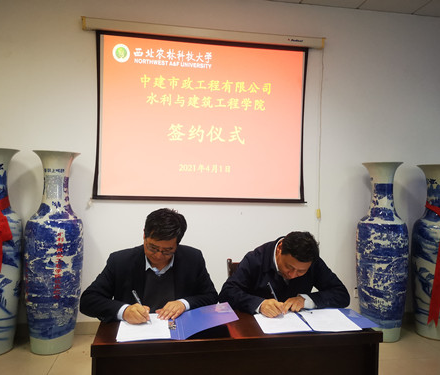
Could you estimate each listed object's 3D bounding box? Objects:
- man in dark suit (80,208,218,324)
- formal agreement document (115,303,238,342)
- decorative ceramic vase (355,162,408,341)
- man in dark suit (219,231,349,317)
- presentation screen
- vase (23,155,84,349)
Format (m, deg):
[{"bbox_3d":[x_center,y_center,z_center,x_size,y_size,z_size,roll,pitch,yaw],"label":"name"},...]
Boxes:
[{"bbox_3d":[-0.318,0.728,1.888,0.620,1.260,0.720,1,0,-9],"label":"man in dark suit"},{"bbox_3d":[-0.190,0.564,1.696,0.480,0.085,0.310,1,0,-9],"label":"formal agreement document"},{"bbox_3d":[1.542,0.594,3.678,0.455,1.631,0.455,1,0,-9],"label":"decorative ceramic vase"},{"bbox_3d":[0.290,0.788,1.998,0.620,1.170,0.750,1,0,-19],"label":"man in dark suit"},{"bbox_3d":[-0.141,-0.622,3.651,2.020,1.530,0.050,1,0,-9],"label":"presentation screen"},{"bbox_3d":[-1.398,0.518,3.294,0.455,1.636,0.455,1,0,-9],"label":"vase"}]

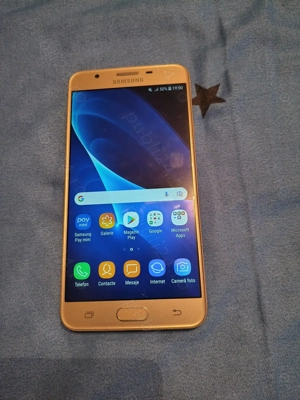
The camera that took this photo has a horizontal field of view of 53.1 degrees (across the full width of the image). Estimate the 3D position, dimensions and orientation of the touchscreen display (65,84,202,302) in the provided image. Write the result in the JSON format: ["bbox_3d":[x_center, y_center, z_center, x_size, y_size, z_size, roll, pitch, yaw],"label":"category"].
[{"bbox_3d":[-0.011,-0.009,0.166,0.069,0.002,0.122,-3,76,3],"label":"touchscreen display"}]

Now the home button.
[{"bbox_3d":[-0.009,0.057,0.149,0.016,0.001,0.006,-3,76,3],"label":"home button"}]

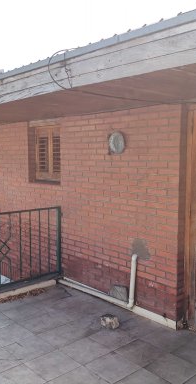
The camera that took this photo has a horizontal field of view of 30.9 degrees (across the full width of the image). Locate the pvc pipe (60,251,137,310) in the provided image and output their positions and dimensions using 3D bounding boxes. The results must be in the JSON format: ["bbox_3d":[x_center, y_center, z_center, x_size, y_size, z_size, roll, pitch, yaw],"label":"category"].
[{"bbox_3d":[-0.062,0.925,4.177,0.070,0.645,1.370,-4,7,-43],"label":"pvc pipe"}]

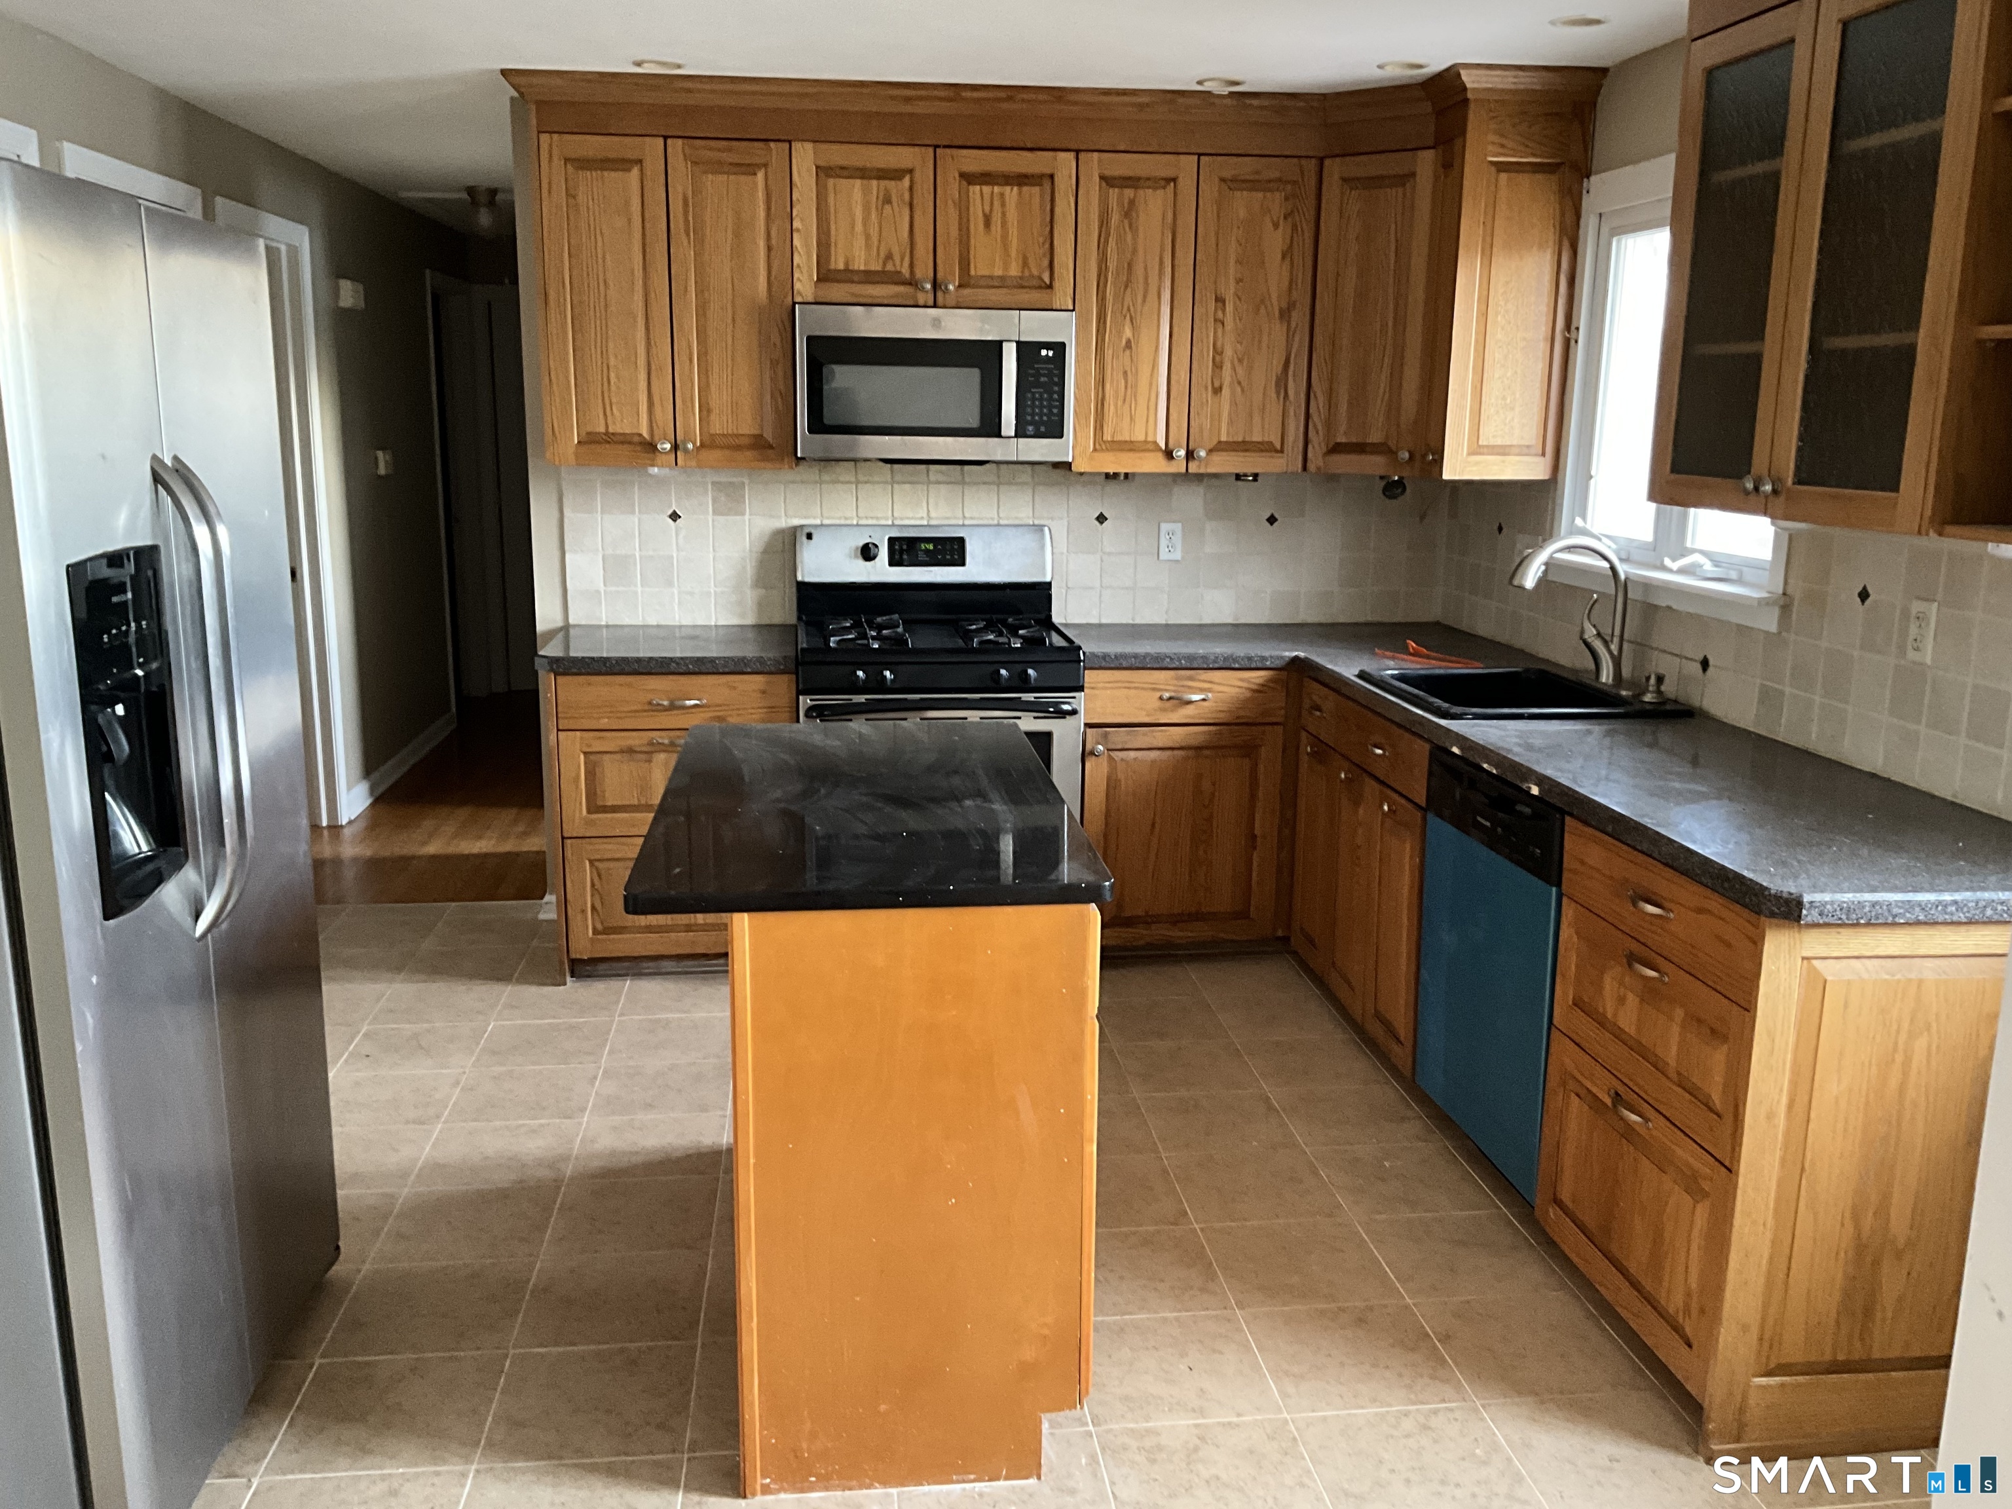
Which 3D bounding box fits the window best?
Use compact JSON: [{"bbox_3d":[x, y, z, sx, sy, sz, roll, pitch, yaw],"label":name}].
[{"bbox_3d":[1.536,-0.857,3.879,0.110,1.020,1.100,-1,12,-7],"label":"window"}]

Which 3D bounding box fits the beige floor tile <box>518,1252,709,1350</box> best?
[{"bbox_3d":[-0.697,0.982,3.033,0.311,0.010,0.311,-1,12,-6],"label":"beige floor tile"}]

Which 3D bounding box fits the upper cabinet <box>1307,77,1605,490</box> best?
[{"bbox_3d":[1.159,-1.256,4.707,0.537,0.928,0.779,-1,12,-7],"label":"upper cabinet"}]

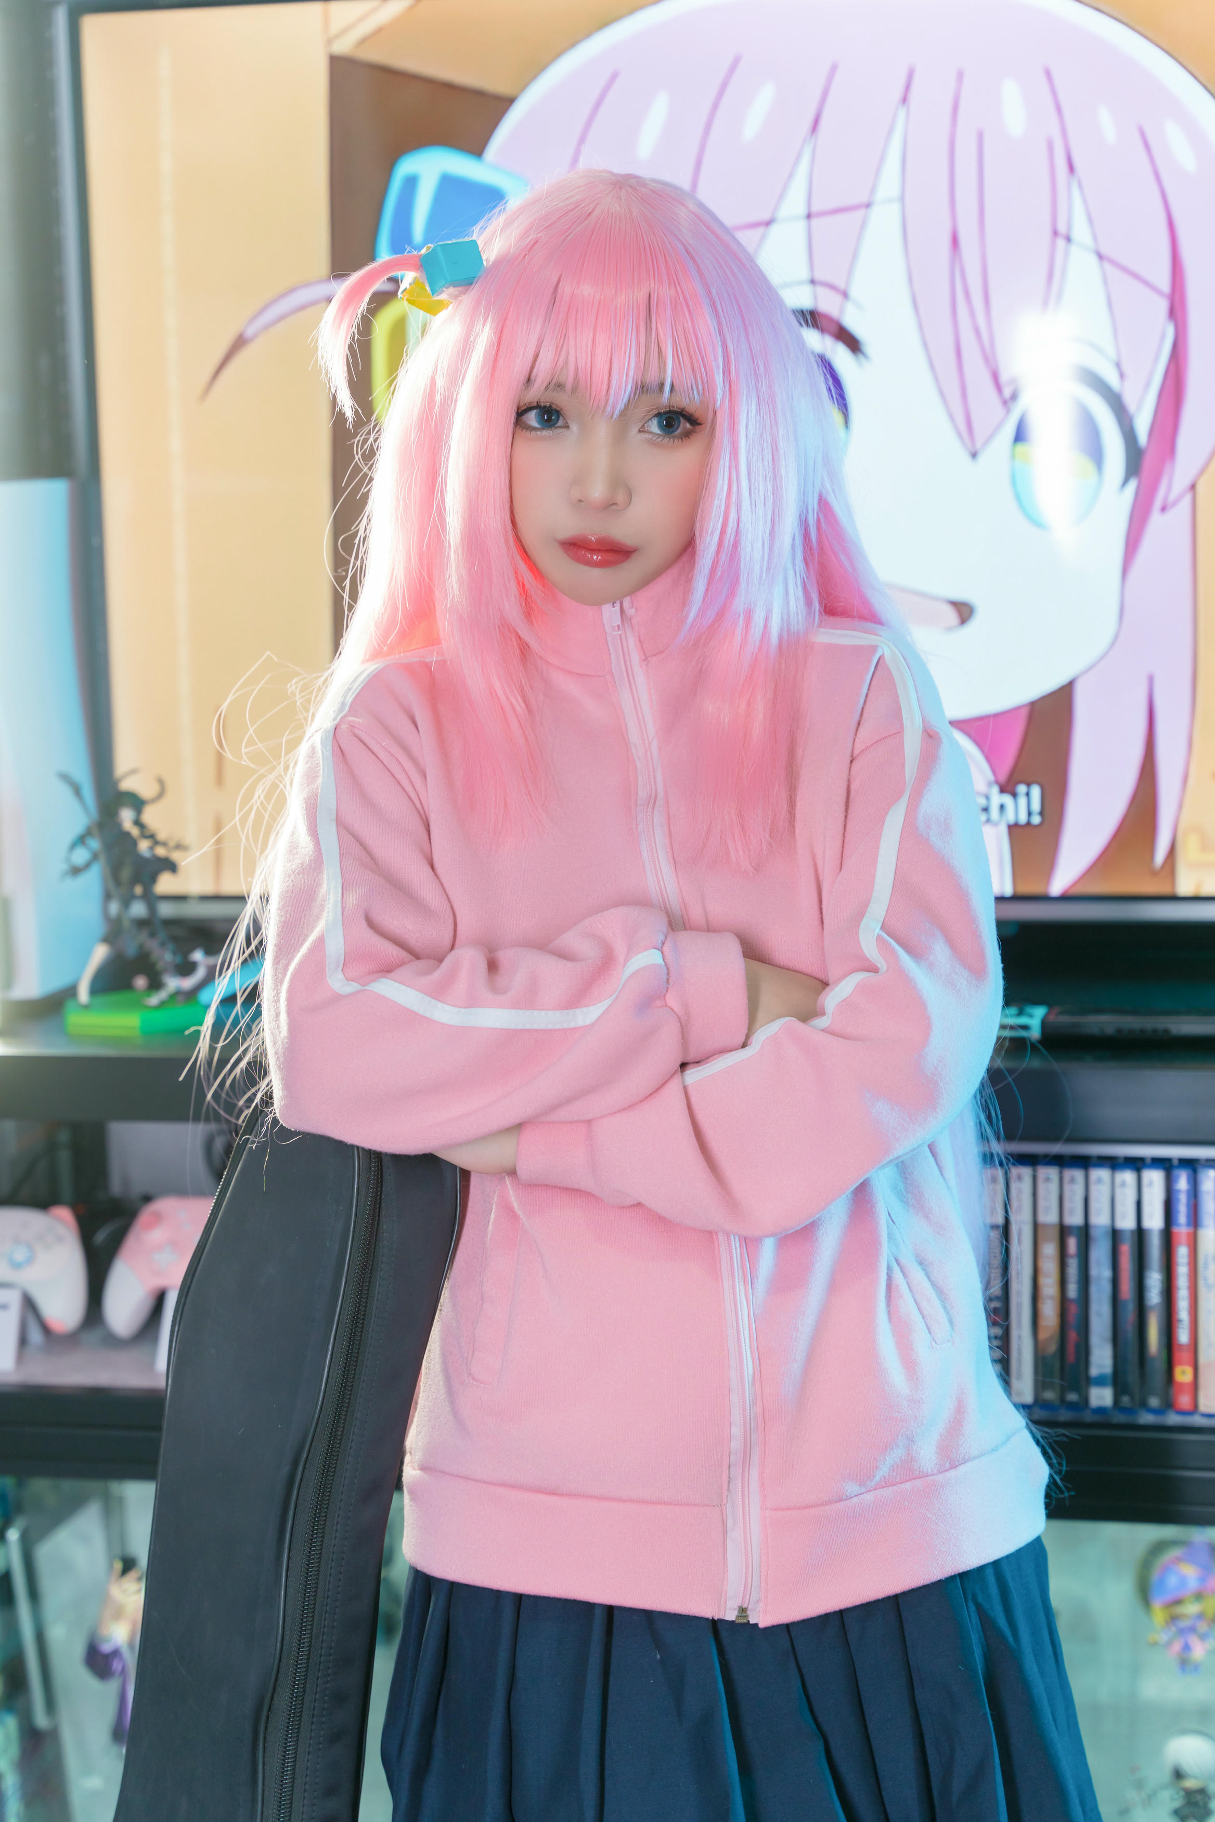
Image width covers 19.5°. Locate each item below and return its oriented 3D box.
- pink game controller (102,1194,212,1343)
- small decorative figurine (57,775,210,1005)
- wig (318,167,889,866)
[{"bbox_3d":[-0.303,0.268,2.660,0.153,0.105,0.060,0,-13,14],"label":"pink game controller"},{"bbox_3d":[-0.370,-0.017,2.770,0.118,0.182,0.100,0,5,14],"label":"small decorative figurine"},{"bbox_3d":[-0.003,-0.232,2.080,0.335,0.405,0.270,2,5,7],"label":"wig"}]

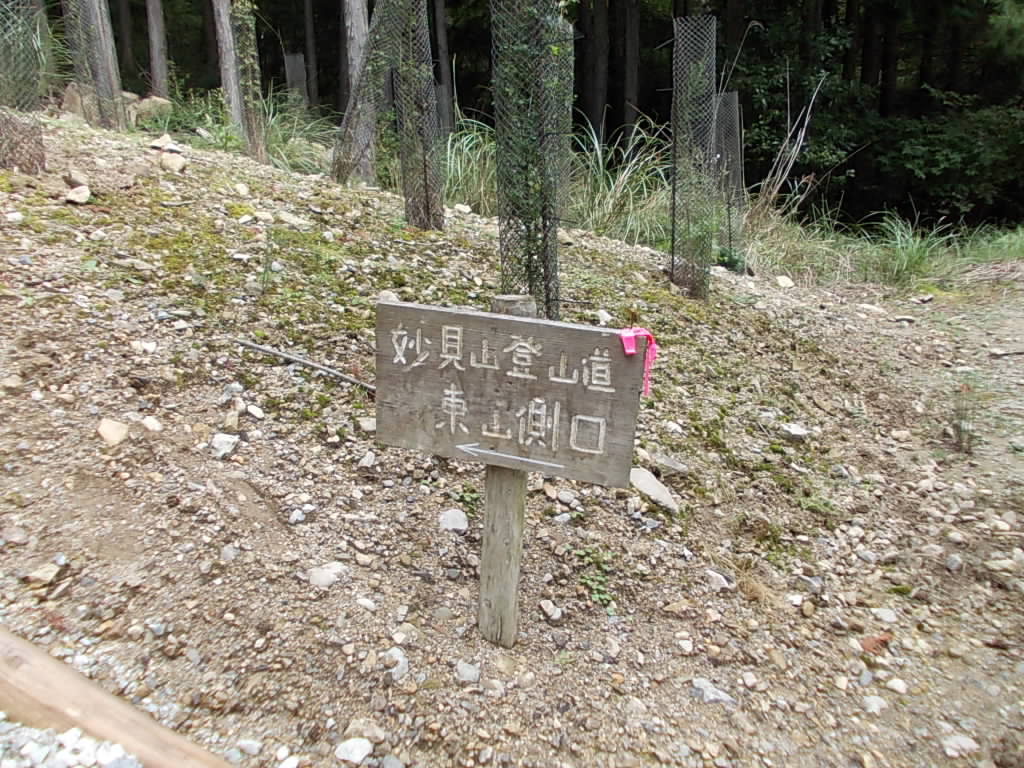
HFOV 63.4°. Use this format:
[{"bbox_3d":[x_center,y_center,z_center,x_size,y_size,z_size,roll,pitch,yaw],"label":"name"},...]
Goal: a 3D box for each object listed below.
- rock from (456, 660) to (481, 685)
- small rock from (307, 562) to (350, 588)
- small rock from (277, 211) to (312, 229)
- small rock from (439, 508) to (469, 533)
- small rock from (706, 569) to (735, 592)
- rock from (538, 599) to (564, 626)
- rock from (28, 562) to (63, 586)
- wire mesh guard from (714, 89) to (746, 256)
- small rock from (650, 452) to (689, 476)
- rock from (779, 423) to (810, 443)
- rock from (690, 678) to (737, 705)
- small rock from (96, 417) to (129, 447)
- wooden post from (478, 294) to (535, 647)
[{"bbox_3d":[-0.101,0.669,1.920,0.052,0.036,0.045,-1,13,0],"label":"rock"},{"bbox_3d":[-0.498,0.519,2.246,0.112,0.045,0.080,-5,18,-14],"label":"small rock"},{"bbox_3d":[-1.337,-1.011,5.091,0.170,0.080,0.140,-5,18,-14],"label":"small rock"},{"bbox_3d":[-0.172,0.404,2.450,0.083,0.055,0.070,-1,13,0],"label":"small rock"},{"bbox_3d":[0.630,0.594,2.502,0.078,0.045,0.065,4,18,15],"label":"small rock"},{"bbox_3d":[0.108,0.623,2.260,0.066,0.048,0.060,0,18,3],"label":"rock"},{"bbox_3d":[-1.179,0.481,2.093,0.082,0.042,0.065,-12,21,-31],"label":"rock"},{"bbox_3d":[2.311,-2.215,8.800,0.290,1.800,0.290,-1,13,0],"label":"wire mesh guard"},{"bbox_3d":[0.570,0.292,3.000,0.120,0.055,0.085,-6,14,-20],"label":"small rock"},{"bbox_3d":[1.204,0.207,3.530,0.125,0.055,0.100,5,19,19],"label":"rock"},{"bbox_3d":[0.489,0.750,2.020,0.108,0.040,0.060,-1,13,0],"label":"rock"},{"bbox_3d":[-1.257,0.153,2.613,0.100,0.060,0.080,-10,20,-26],"label":"small rock"},{"bbox_3d":[-0.013,0.218,1.938,0.094,0.833,0.094,7,14,20],"label":"wooden post"}]

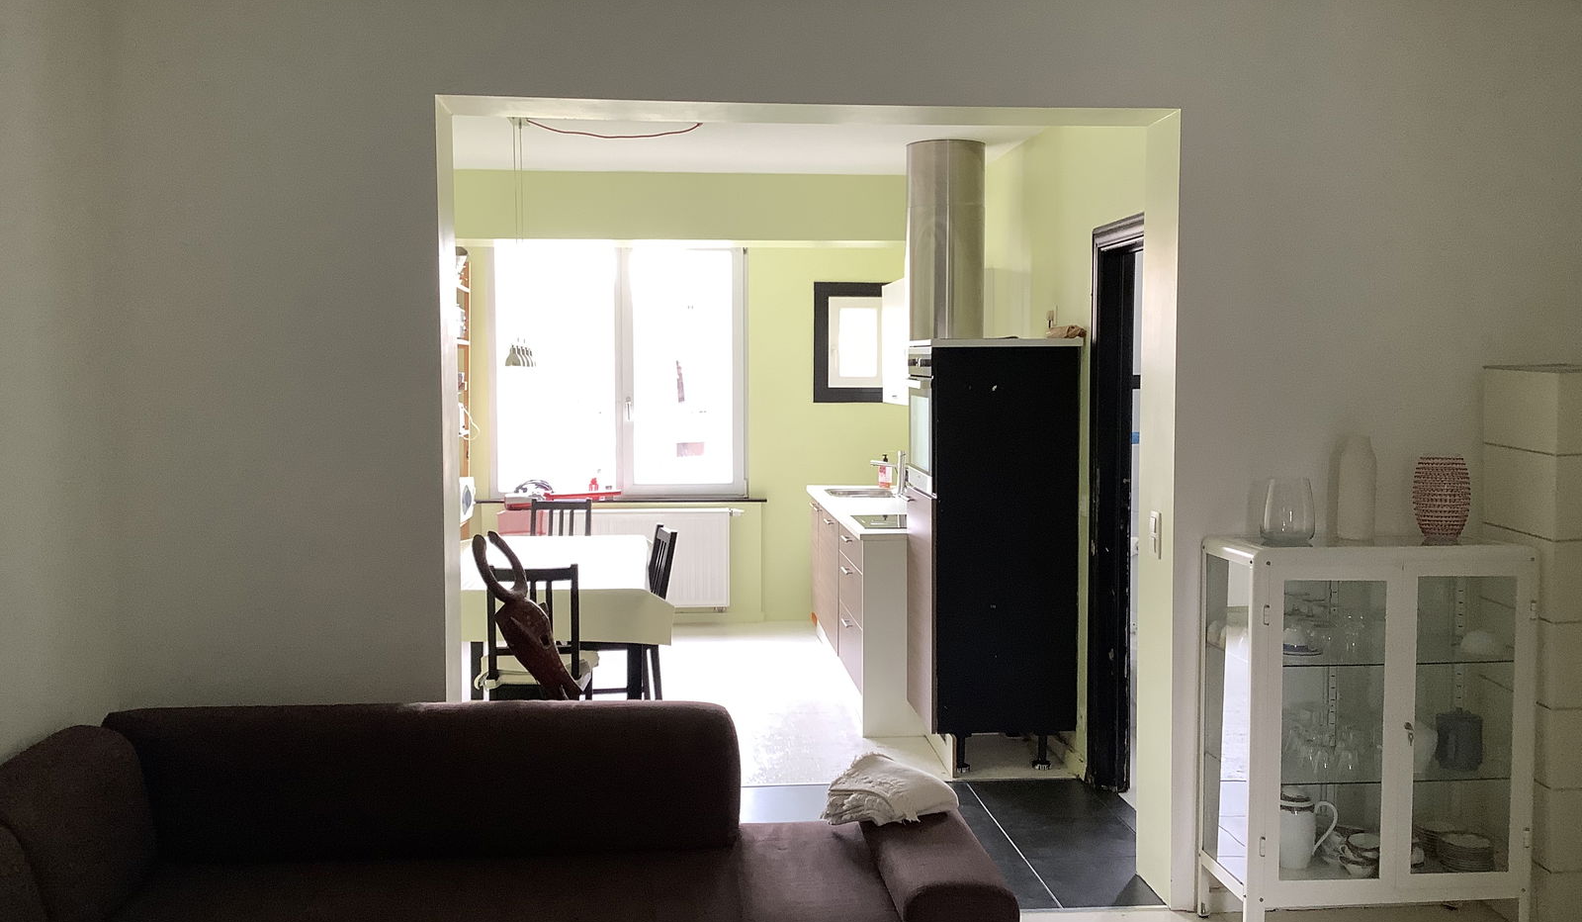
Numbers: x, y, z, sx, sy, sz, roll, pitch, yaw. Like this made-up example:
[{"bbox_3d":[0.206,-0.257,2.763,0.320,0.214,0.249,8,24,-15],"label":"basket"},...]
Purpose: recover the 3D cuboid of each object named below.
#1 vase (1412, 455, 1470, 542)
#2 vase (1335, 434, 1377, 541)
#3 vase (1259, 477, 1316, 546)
[{"bbox_3d":[1.846,0.103,4.012,0.149,0.234,0.149,0,3,-4],"label":"vase"},{"bbox_3d":[1.611,0.074,4.022,0.104,0.293,0.104,0,3,-4],"label":"vase"},{"bbox_3d":[1.403,0.138,3.995,0.145,0.172,0.145,0,3,-4],"label":"vase"}]

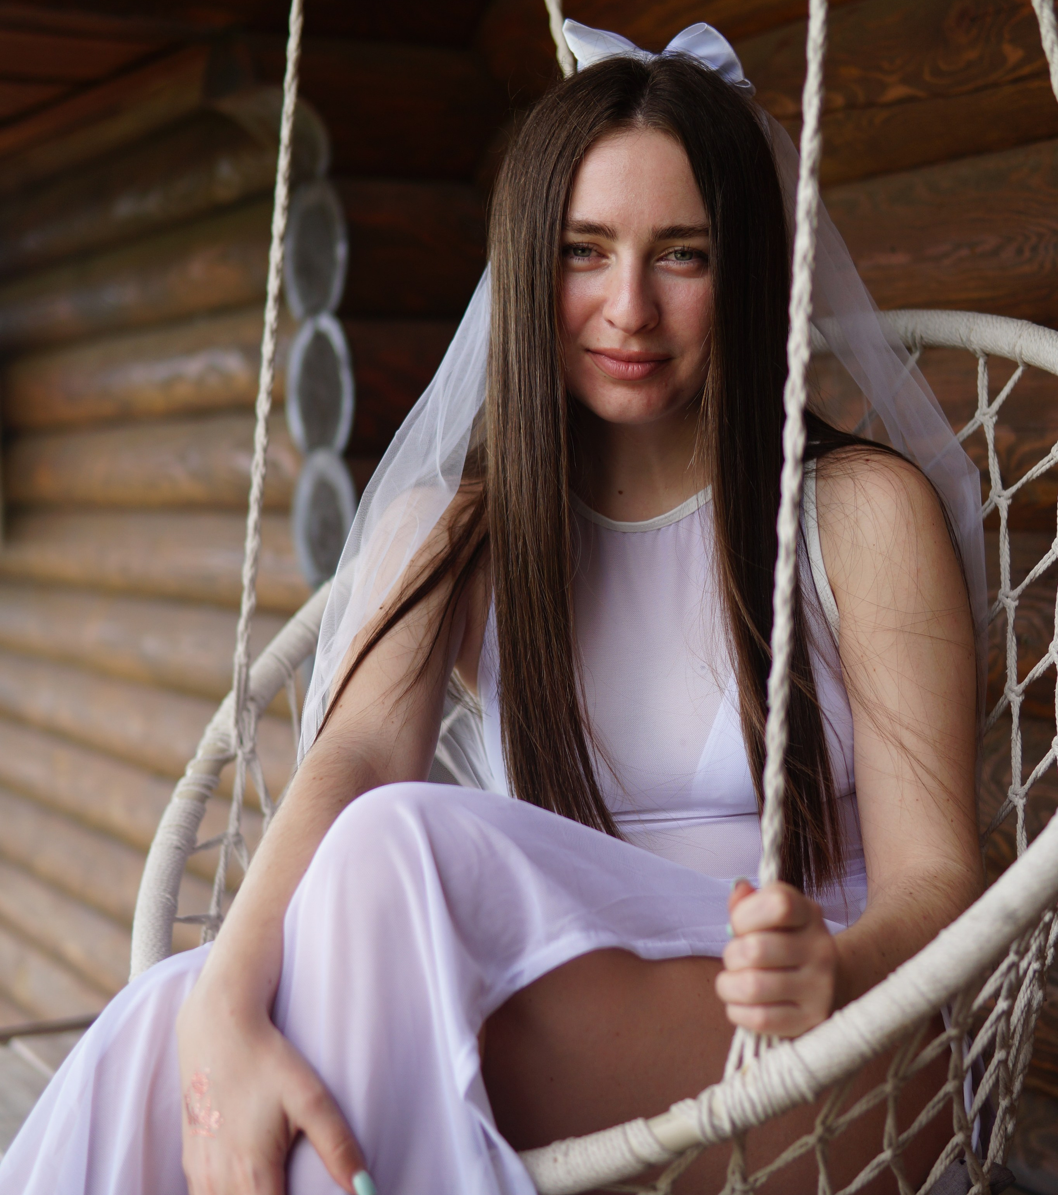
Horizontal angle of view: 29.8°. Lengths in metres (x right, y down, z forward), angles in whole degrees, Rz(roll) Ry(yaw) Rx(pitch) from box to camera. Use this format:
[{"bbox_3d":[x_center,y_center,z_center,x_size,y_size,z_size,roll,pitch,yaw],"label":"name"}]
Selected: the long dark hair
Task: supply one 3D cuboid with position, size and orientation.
[{"bbox_3d":[0.050,-0.085,1.325,0.360,0.560,0.250,0,6,11],"label":"long dark hair"}]

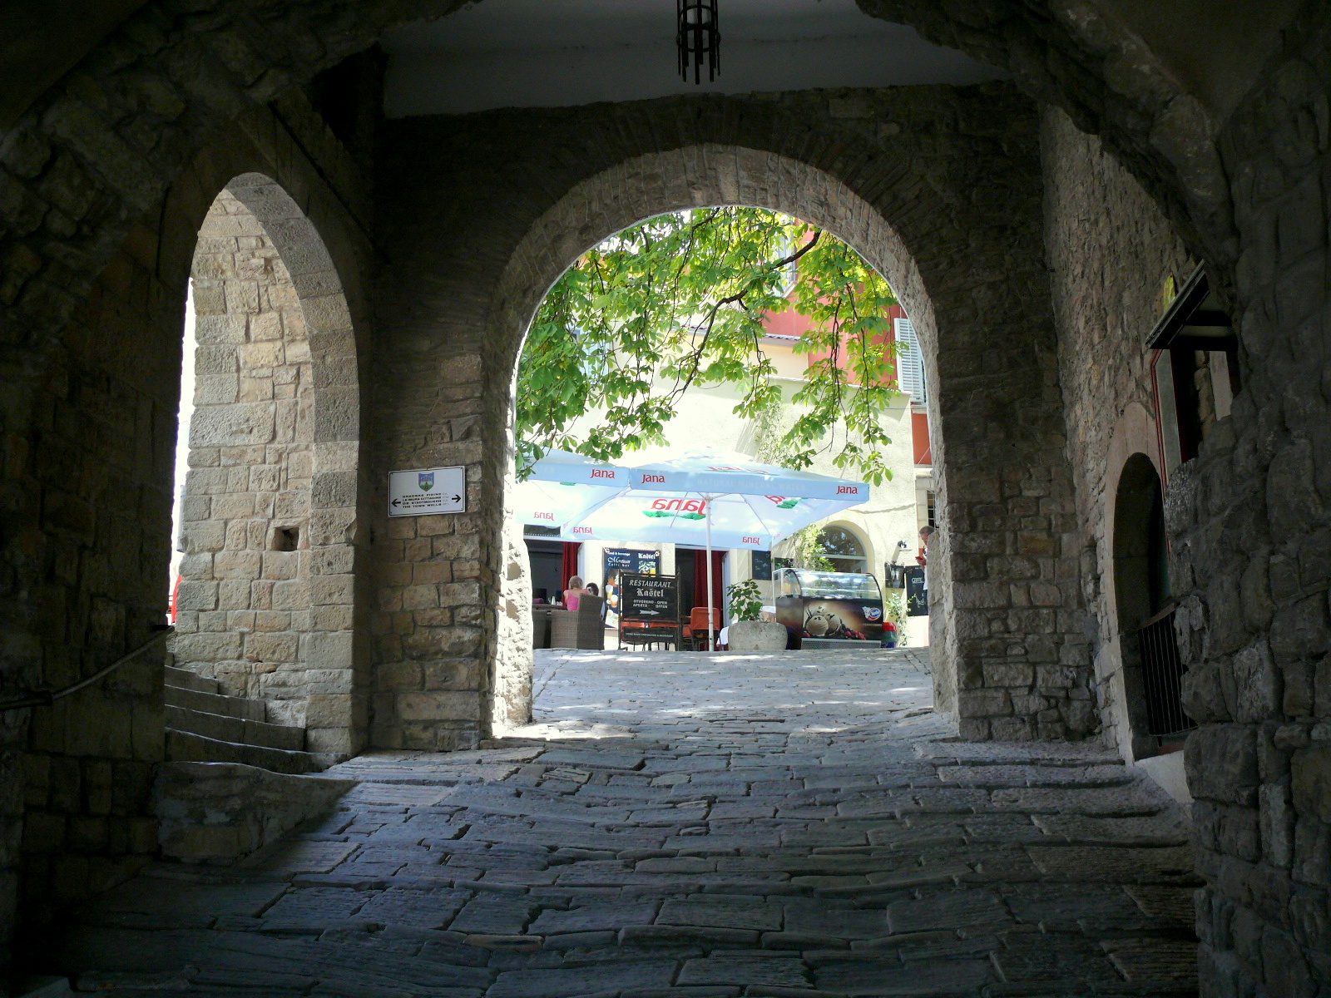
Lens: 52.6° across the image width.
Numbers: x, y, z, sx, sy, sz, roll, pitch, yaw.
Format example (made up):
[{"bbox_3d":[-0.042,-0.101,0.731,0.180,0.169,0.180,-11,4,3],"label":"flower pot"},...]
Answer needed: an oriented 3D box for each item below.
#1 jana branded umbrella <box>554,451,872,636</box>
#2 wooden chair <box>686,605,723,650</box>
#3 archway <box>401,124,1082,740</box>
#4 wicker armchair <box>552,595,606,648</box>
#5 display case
[{"bbox_3d":[0.675,0.805,20.695,3.650,3.260,3.650,3,-14,-18],"label":"jana branded umbrella"},{"bbox_3d":[0.576,2.147,21.006,0.520,0.860,0.560,3,-14,-18],"label":"wooden chair"},{"bbox_3d":[0.535,-0.485,11.965,5.519,5.316,1.600,-2,-13,5],"label":"archway"},{"bbox_3d":[-1.290,1.861,19.802,0.600,0.870,0.570,-14,-18,43],"label":"wicker armchair"},{"bbox_3d":[2.396,1.617,19.763,1.300,1.280,0.900,3,-14,-18],"label":"display case"}]

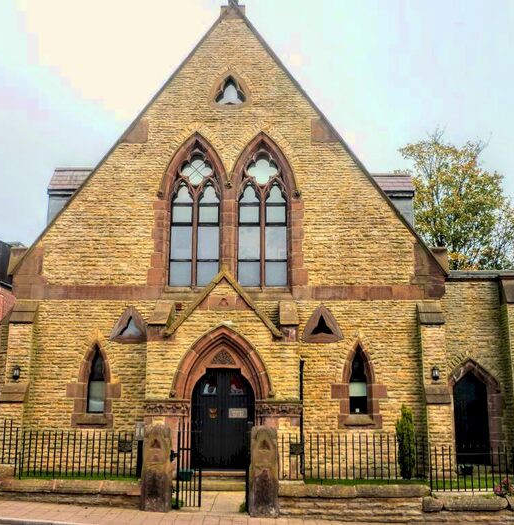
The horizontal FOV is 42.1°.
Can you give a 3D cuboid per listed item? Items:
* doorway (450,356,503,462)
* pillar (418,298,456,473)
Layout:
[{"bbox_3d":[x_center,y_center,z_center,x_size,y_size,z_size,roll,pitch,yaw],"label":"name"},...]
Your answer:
[{"bbox_3d":[6.232,4.271,19.181,1.540,2.979,0.400,0,-12,0],"label":"doorway"},{"bbox_3d":[4.456,3.068,16.760,0.586,4.308,0.780,0,-11,1],"label":"pillar"}]

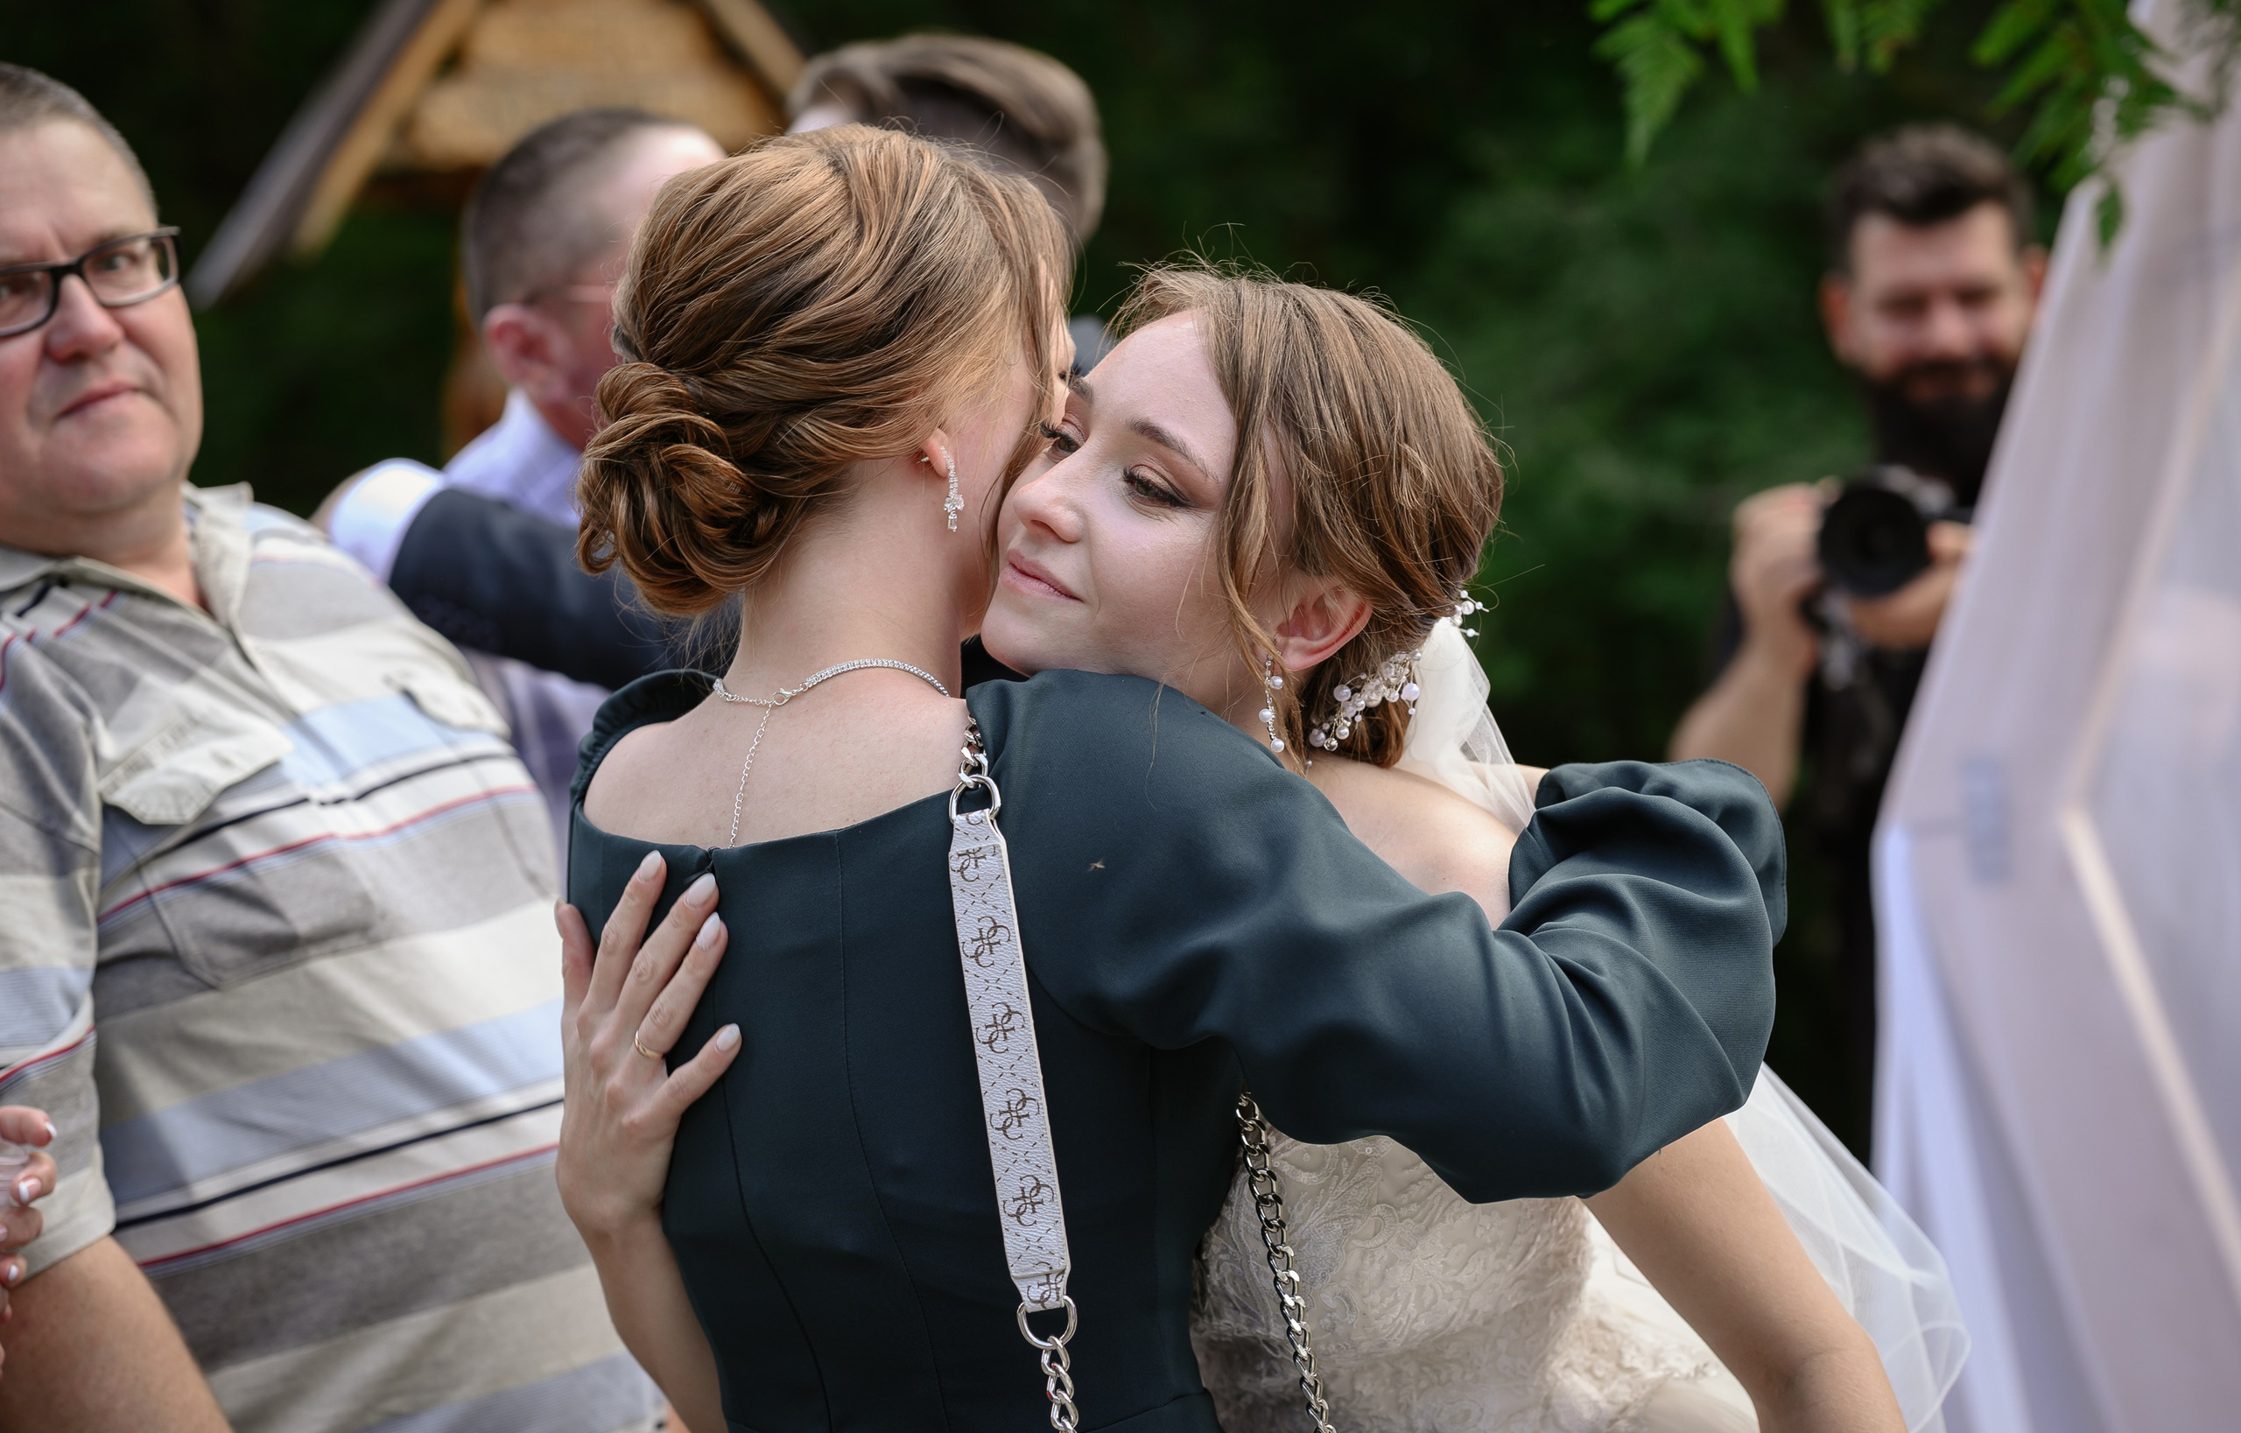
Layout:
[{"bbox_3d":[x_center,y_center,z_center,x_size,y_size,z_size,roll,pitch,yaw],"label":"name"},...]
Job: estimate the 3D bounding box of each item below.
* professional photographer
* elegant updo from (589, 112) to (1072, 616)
[{"bbox_3d":[0.705,0.375,4.520,0.550,1.770,0.450,0,2,7],"label":"professional photographer"},{"bbox_3d":[-0.147,-0.171,2.600,0.245,0.245,0.195,-2,3,-45],"label":"elegant updo"}]

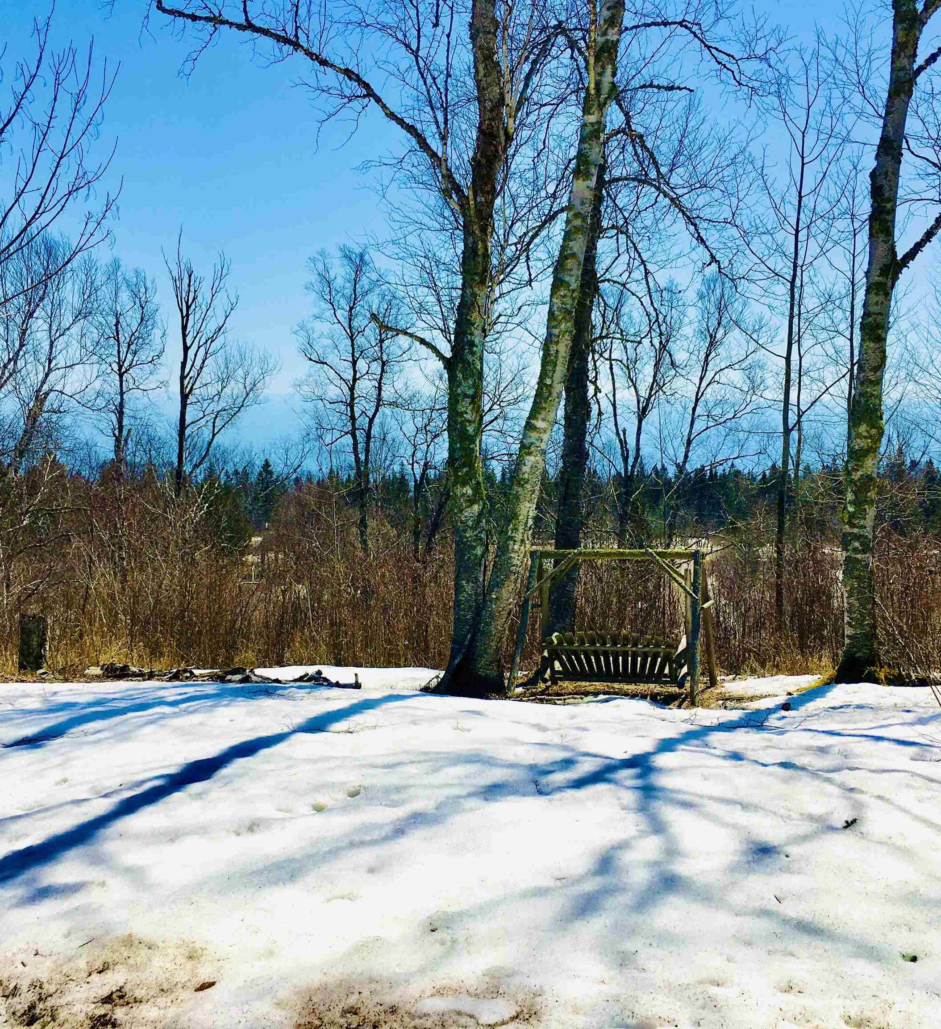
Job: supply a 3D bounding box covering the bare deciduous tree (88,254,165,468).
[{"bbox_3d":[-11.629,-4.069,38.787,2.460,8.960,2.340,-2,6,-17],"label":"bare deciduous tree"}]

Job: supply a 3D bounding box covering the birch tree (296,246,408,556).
[{"bbox_3d":[-3.606,-3.361,34.839,3.410,9.380,3.240,-1,6,-6],"label":"birch tree"}]

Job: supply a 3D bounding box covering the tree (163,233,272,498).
[{"bbox_3d":[-7.578,-3.751,34.799,3.310,9.100,3.140,-1,6,-12],"label":"tree"}]

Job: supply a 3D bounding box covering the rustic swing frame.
[{"bbox_3d":[1.719,1.251,13.806,2.350,1.660,1.180,2,6,21],"label":"rustic swing frame"}]

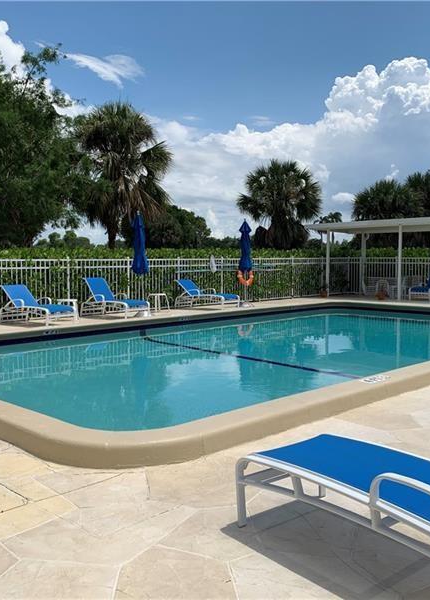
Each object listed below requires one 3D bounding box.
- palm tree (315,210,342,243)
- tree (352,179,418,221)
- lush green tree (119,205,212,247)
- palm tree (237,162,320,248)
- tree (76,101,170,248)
[{"bbox_3d":[18.879,-10.300,99.514,4.400,8.970,4.000,0,4,0],"label":"palm tree"},{"bbox_3d":[9.283,-3.763,32.813,3.700,5.670,3.700,0,4,0],"label":"tree"},{"bbox_3d":[-4.393,-5.256,51.754,8.000,5.890,7.500,0,4,0],"label":"lush green tree"},{"bbox_3d":[2.986,-3.534,27.816,4.000,5.950,4.000,0,4,0],"label":"palm tree"},{"bbox_3d":[-3.560,-4.019,23.770,3.800,7.510,3.800,0,4,0],"label":"tree"}]

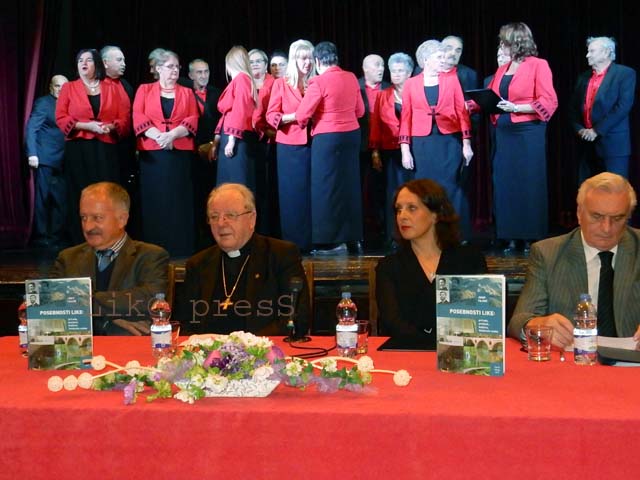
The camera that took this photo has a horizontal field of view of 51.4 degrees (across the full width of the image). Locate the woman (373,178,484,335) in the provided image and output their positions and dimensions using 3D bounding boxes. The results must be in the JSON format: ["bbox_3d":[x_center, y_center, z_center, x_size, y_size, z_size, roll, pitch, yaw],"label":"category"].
[{"bbox_3d":[0.400,0.436,2.380,0.480,1.300,0.650,-1,1,7],"label":"woman"}]

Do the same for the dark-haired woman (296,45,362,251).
[{"bbox_3d":[0.121,-0.722,5.219,0.500,1.646,0.400,-2,3,-30],"label":"dark-haired woman"}]

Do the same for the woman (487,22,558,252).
[{"bbox_3d":[1.508,-0.771,4.980,0.500,1.710,0.420,0,2,38],"label":"woman"}]

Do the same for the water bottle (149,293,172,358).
[{"bbox_3d":[-0.515,0.282,2.168,0.067,0.213,0.067,0,3,0],"label":"water bottle"}]

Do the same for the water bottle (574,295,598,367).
[{"bbox_3d":[0.749,0.251,1.870,0.066,0.203,0.066,-1,1,0],"label":"water bottle"}]

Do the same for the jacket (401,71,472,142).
[{"bbox_3d":[0.894,-1.035,5.200,0.550,0.540,0.300,-1,1,6],"label":"jacket"}]

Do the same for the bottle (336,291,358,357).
[{"bbox_3d":[0.084,0.260,2.040,0.066,0.203,0.066,-1,1,0],"label":"bottle"}]

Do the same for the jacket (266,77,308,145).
[{"bbox_3d":[-0.240,-1.018,5.234,0.460,0.560,0.320,-3,4,-43],"label":"jacket"}]

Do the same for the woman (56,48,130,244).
[{"bbox_3d":[-1.846,-0.733,5.469,0.580,1.642,0.370,-1,3,-19],"label":"woman"}]

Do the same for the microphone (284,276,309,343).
[{"bbox_3d":[-0.085,0.256,2.467,0.105,0.240,0.140,-1,3,-12],"label":"microphone"}]

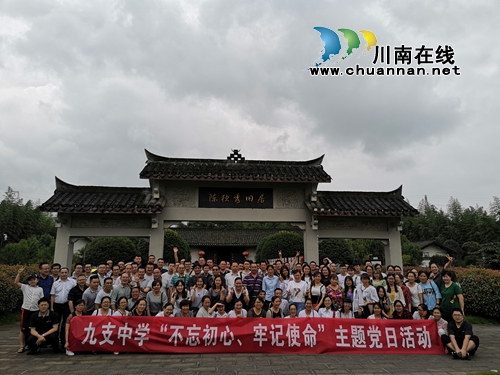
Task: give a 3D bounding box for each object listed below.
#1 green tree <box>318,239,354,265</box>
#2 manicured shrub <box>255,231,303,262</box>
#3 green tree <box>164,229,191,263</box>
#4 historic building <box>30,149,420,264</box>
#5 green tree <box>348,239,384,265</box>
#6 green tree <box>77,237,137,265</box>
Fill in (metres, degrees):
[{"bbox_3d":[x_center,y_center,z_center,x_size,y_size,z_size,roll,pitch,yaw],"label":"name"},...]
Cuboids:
[{"bbox_3d":[4.316,3.997,19.095,2.050,2.887,2.050,0,-10,0],"label":"green tree"},{"bbox_3d":[1.702,3.901,19.619,2.942,3.243,2.942,0,-10,0],"label":"manicured shrub"},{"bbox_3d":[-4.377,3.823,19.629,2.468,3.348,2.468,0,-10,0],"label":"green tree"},{"bbox_3d":[-0.548,1.564,14.963,13.950,6.126,2.300,1,-11,-6],"label":"historic building"},{"bbox_3d":[6.466,4.210,20.583,2.097,3.027,2.097,0,-10,0],"label":"green tree"},{"bbox_3d":[-7.095,3.856,18.603,2.993,2.887,2.993,0,-10,0],"label":"green tree"}]

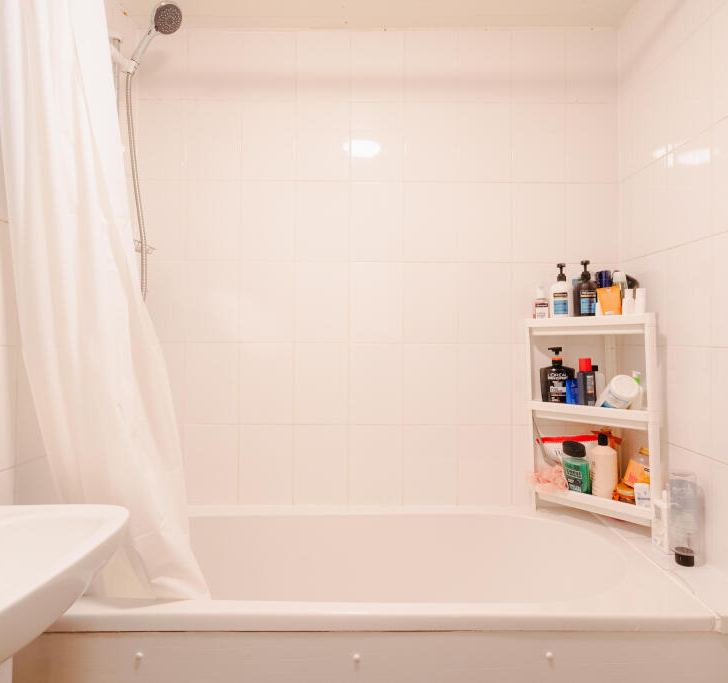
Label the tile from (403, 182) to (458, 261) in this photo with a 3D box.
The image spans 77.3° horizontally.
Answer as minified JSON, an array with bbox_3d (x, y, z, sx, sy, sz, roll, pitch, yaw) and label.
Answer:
[{"bbox_3d":[0.248,-0.445,1.700,0.200,0.300,0.010,0,-1,-1],"label":"tile"}]

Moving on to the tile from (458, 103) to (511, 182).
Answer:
[{"bbox_3d":[0.451,-0.746,1.708,0.200,0.300,0.010,0,-1,-1],"label":"tile"}]

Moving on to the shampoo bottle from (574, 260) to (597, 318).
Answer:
[{"bbox_3d":[0.774,-0.185,1.591,0.081,0.193,0.055,0,-1,27],"label":"shampoo bottle"}]

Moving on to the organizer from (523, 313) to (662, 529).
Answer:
[{"bbox_3d":[0.822,0.267,1.634,0.418,0.700,0.225,0,-1,37],"label":"organizer"}]

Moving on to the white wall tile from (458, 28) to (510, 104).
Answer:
[{"bbox_3d":[0.458,-1.044,1.730,0.202,0.271,0.010,0,-1,0],"label":"white wall tile"}]

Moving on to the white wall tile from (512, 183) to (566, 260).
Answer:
[{"bbox_3d":[0.647,-0.438,1.693,0.199,0.298,0.010,0,0,0],"label":"white wall tile"}]

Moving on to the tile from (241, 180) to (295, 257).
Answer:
[{"bbox_3d":[-0.359,-0.450,1.707,0.201,0.302,0.014,0,0,0],"label":"tile"}]

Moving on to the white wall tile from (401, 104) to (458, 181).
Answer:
[{"bbox_3d":[0.252,-0.748,1.712,0.201,0.302,0.014,0,0,0],"label":"white wall tile"}]

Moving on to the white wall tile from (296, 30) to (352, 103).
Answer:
[{"bbox_3d":[-0.150,-1.022,1.691,0.199,0.262,0.010,0,0,0],"label":"white wall tile"}]

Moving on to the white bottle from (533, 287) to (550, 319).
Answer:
[{"bbox_3d":[0.646,-0.141,1.651,0.061,0.118,0.037,0,-1,27],"label":"white bottle"}]

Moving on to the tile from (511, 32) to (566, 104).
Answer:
[{"bbox_3d":[0.662,-1.042,1.731,0.202,0.271,0.010,0,-1,0],"label":"tile"}]

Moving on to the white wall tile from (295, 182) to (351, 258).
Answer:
[{"bbox_3d":[-0.153,-0.442,1.687,0.199,0.298,0.010,0,0,0],"label":"white wall tile"}]

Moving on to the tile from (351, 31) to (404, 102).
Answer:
[{"bbox_3d":[0.050,-1.021,1.692,0.199,0.262,0.010,0,0,0],"label":"tile"}]

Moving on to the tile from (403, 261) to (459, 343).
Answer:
[{"bbox_3d":[0.247,-0.142,1.710,0.201,0.302,0.014,0,0,0],"label":"tile"}]

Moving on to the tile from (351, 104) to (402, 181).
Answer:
[{"bbox_3d":[0.049,-0.750,1.711,0.201,0.302,0.014,0,0,0],"label":"tile"}]

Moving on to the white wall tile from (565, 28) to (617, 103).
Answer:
[{"bbox_3d":[0.856,-1.034,1.718,0.200,0.278,0.010,0,-1,-1],"label":"white wall tile"}]

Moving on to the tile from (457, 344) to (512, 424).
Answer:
[{"bbox_3d":[0.451,0.161,1.713,0.202,0.303,0.010,0,-1,0],"label":"tile"}]

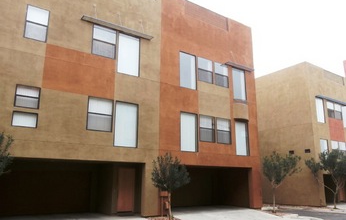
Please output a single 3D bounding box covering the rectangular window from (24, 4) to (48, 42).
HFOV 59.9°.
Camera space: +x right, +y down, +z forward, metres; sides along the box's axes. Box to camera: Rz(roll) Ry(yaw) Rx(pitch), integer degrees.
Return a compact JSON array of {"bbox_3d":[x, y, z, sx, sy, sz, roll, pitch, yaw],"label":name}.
[{"bbox_3d":[-5.827,-3.683,12.838,0.912,1.514,0.130,8,-15,-33],"label":"rectangular window"}]

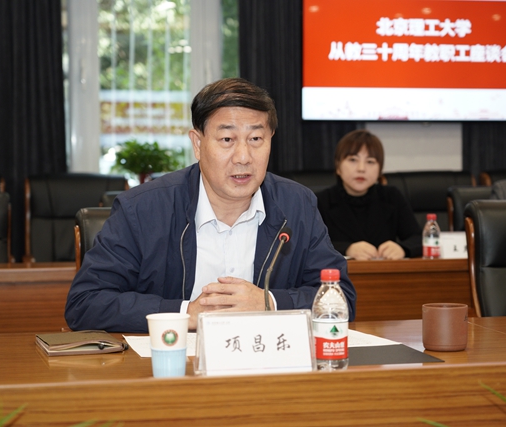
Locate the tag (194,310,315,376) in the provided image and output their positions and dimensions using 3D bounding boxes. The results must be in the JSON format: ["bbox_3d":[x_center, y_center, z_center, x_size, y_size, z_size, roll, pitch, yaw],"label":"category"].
[{"bbox_3d":[0.005,0.216,1.995,0.198,0.103,0.080,-1,2,-15],"label":"tag"}]

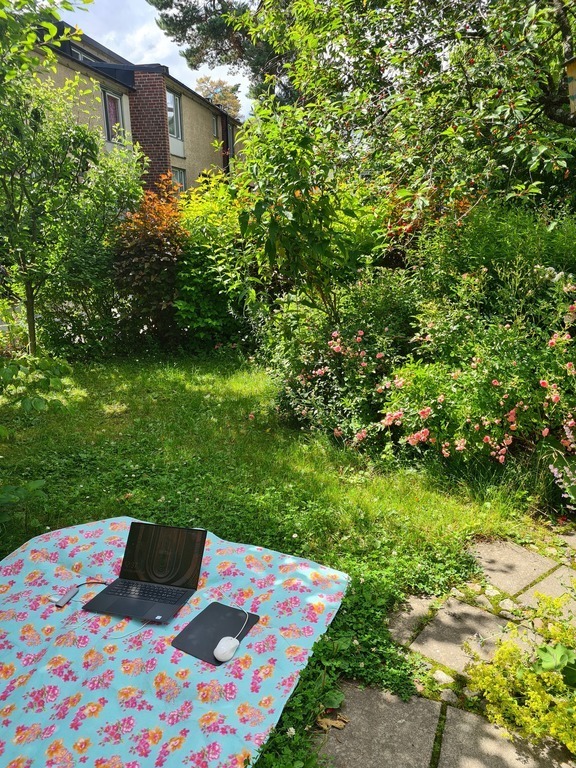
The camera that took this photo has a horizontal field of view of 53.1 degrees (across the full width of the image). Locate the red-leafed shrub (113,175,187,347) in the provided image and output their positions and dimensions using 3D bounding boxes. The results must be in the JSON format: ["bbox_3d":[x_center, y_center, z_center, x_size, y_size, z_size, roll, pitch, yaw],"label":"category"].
[{"bbox_3d":[-1.370,-1.220,5.945,0.820,1.710,0.800,-4,18,-12],"label":"red-leafed shrub"}]

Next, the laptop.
[{"bbox_3d":[-0.526,0.703,2.178,0.344,0.207,0.338,2,12,18],"label":"laptop"}]

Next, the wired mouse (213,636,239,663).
[{"bbox_3d":[-0.203,0.871,1.917,0.063,0.038,0.107,7,19,22],"label":"wired mouse"}]

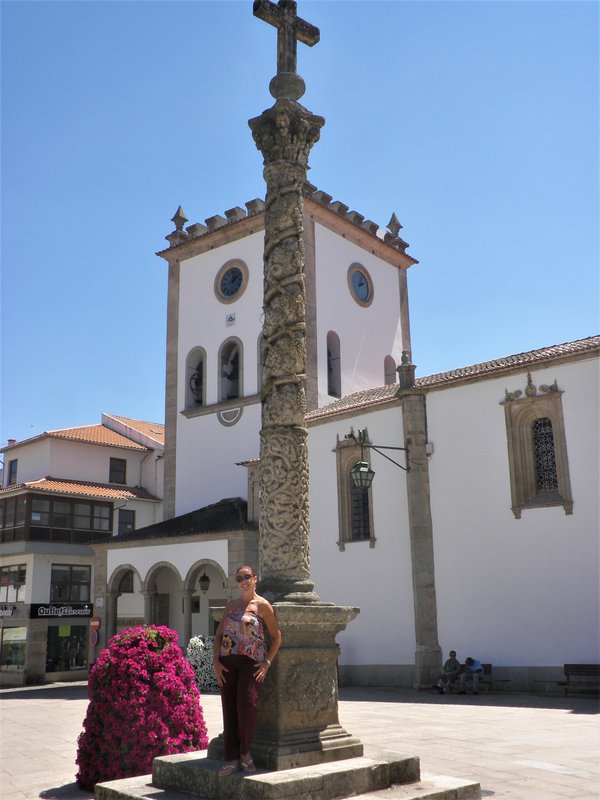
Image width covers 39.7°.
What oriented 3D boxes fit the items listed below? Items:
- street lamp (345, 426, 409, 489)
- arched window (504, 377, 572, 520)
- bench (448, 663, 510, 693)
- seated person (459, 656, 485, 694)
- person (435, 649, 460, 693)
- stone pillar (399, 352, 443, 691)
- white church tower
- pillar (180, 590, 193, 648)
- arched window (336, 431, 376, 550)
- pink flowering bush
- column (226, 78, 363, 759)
[{"bbox_3d":[2.563,1.915,26.235,2.300,1.835,0.650,8,-17,-32],"label":"street lamp"},{"bbox_3d":[6.818,1.239,24.264,1.900,4.184,0.400,-14,-19,41],"label":"arched window"},{"bbox_3d":[4.913,7.993,23.793,1.900,0.820,0.620,-14,-19,41],"label":"bench"},{"bbox_3d":[4.873,7.796,23.499,0.550,1.070,0.800,-14,-19,41],"label":"seated person"},{"bbox_3d":[4.379,7.828,23.919,0.550,1.220,0.850,-14,-19,41],"label":"person"},{"bbox_3d":[3.640,3.600,26.308,0.780,10.609,0.720,-14,-19,41],"label":"stone pillar"},{"bbox_3d":[-0.289,1.315,40.453,9.300,22.370,9.300,-12,-18,38],"label":"white church tower"},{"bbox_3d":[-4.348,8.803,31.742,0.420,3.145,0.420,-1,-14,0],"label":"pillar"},{"bbox_3d":[1.861,2.987,28.560,1.780,3.967,0.400,-14,-19,41],"label":"arched window"},{"bbox_3d":[-1.643,3.140,8.705,1.400,1.529,1.400,-1,-14,0],"label":"pink flowering bush"},{"bbox_3d":[-0.163,-0.172,8.210,1.000,6.870,1.000,11,-18,-39],"label":"column"}]

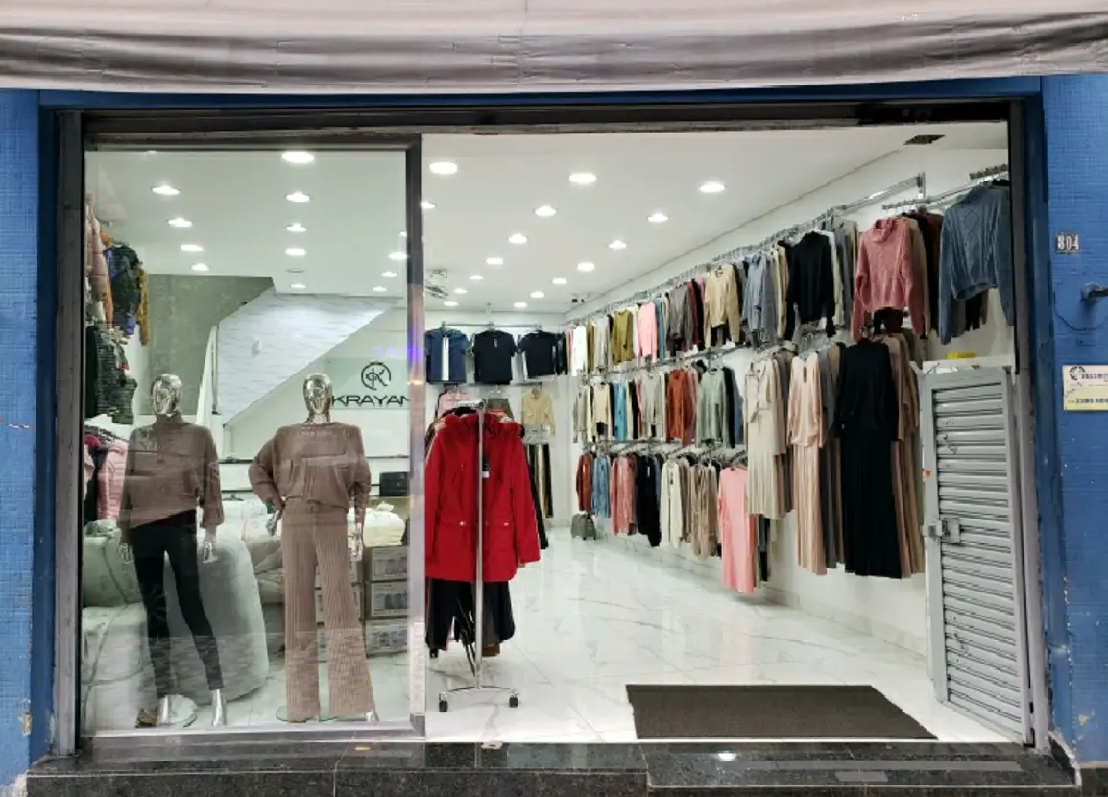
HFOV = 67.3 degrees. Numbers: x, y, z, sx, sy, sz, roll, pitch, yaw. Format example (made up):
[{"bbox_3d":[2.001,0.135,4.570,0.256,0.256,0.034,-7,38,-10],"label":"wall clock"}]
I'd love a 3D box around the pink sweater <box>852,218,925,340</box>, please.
[{"bbox_3d":[2.009,-0.716,4.984,0.470,0.740,0.170,0,-2,-16],"label":"pink sweater"}]

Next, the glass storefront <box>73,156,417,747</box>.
[{"bbox_3d":[-1.442,0.175,3.945,1.650,2.814,0.080,-1,-2,2],"label":"glass storefront"}]

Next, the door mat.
[{"bbox_3d":[1.075,1.573,4.228,1.350,0.015,0.815,-1,-2,2],"label":"door mat"}]

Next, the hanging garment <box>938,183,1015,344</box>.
[{"bbox_3d":[2.198,-0.700,4.322,0.480,0.840,0.180,0,-2,-16],"label":"hanging garment"}]

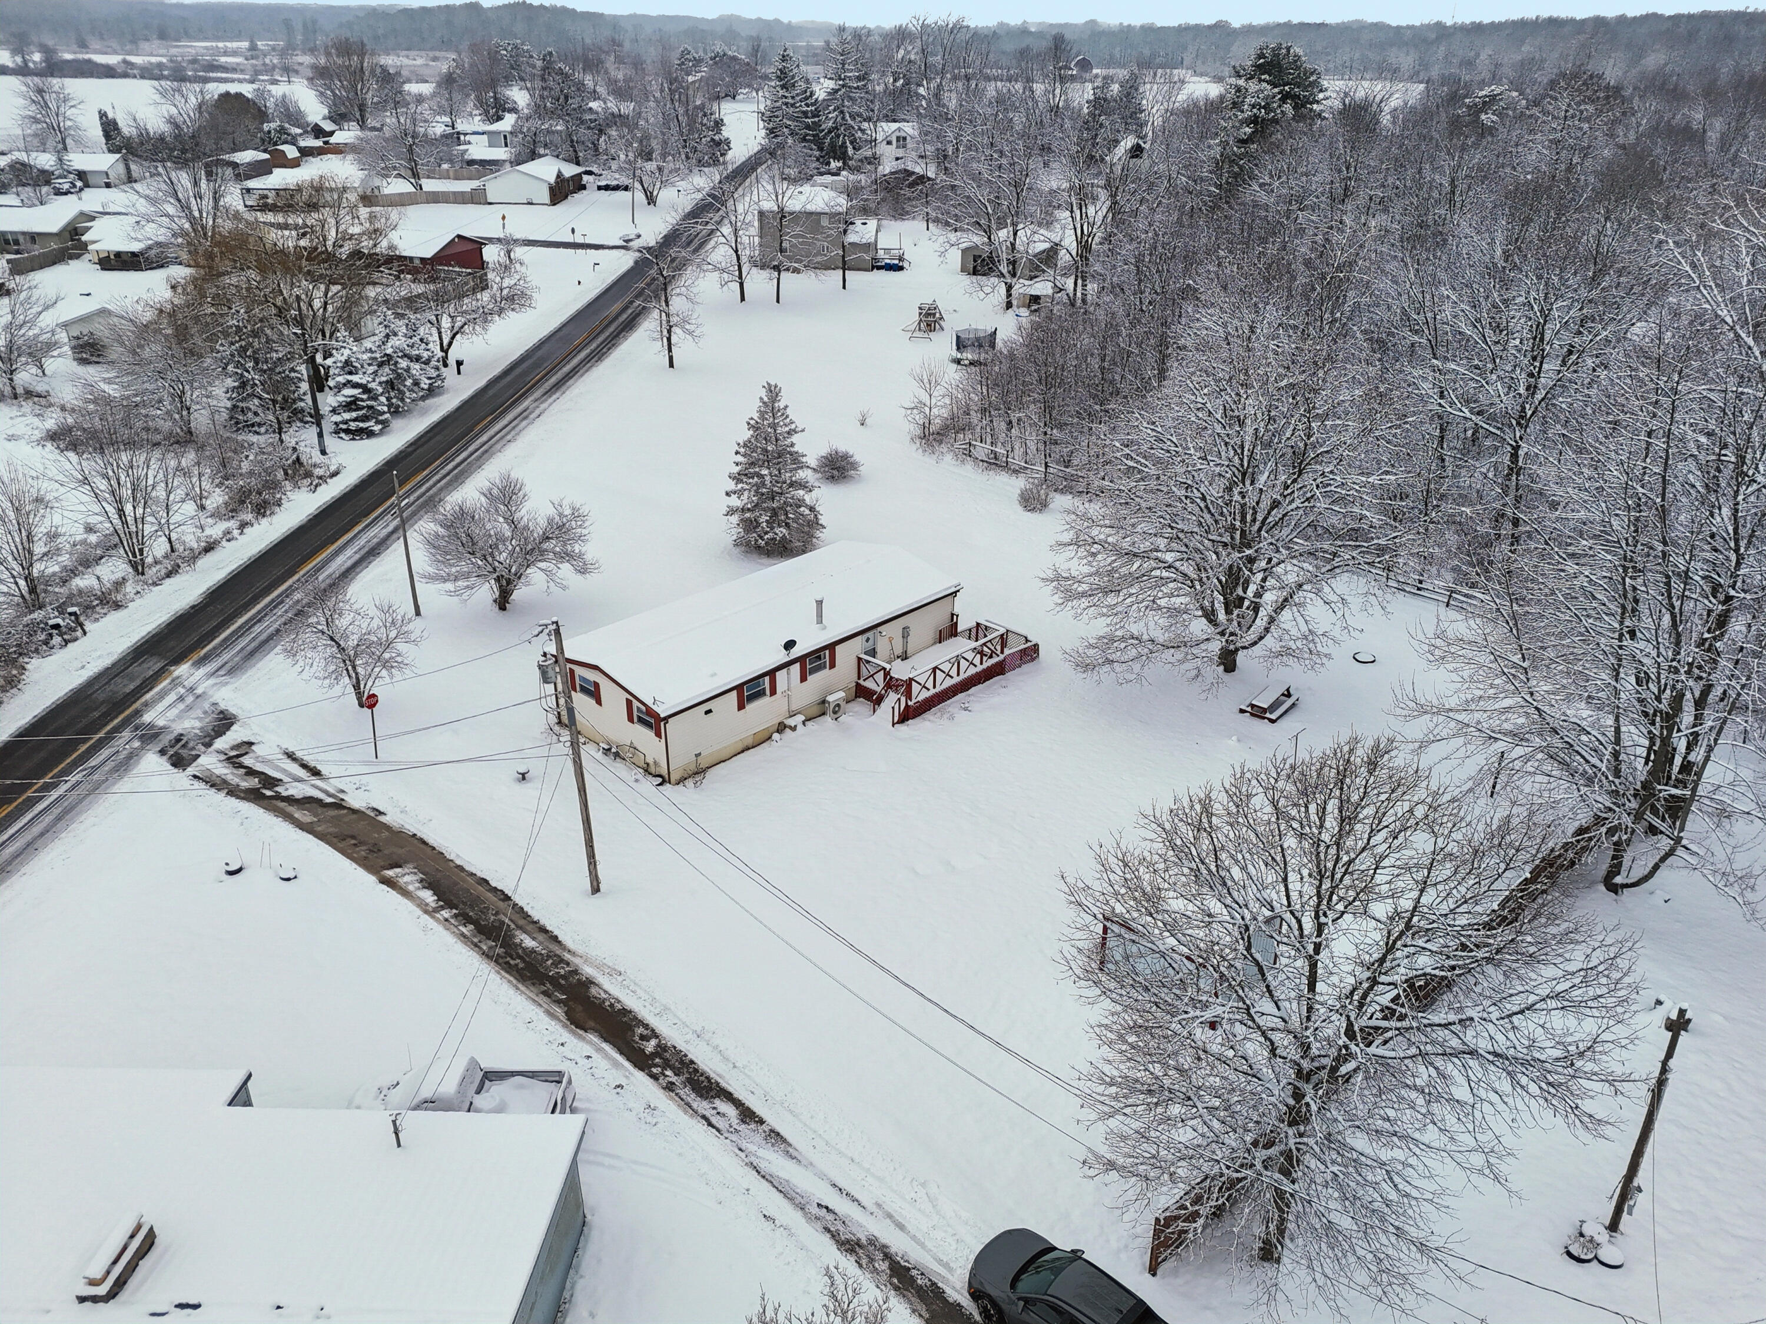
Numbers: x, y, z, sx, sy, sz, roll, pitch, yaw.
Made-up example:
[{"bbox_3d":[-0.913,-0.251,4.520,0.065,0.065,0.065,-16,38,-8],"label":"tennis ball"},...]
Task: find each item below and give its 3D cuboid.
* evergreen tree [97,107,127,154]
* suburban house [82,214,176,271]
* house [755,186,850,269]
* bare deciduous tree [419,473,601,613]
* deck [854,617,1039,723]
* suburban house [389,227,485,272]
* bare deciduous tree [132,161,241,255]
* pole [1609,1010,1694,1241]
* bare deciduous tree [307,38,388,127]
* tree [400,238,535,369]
[{"bbox_3d":[-147.799,-100.452,234.470,5.430,10.480,5.430,0,27,0],"label":"evergreen tree"},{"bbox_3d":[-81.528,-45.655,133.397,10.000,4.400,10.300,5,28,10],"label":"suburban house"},{"bbox_3d":[-8.998,-49.697,139.515,9.700,8.340,8.730,0,27,0],"label":"house"},{"bbox_3d":[-17.610,-5.583,57.760,7.900,6.800,7.600,0,28,0],"label":"bare deciduous tree"},{"bbox_3d":[2.633,-0.171,52.375,3.290,2.200,9.260,24,35,38],"label":"deck"},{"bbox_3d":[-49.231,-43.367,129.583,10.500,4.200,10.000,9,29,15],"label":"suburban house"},{"bbox_3d":[-78.555,-51.422,138.788,11.000,9.700,10.500,0,27,0],"label":"bare deciduous tree"},{"bbox_3d":[16.615,10.102,26.652,0.550,6.901,0.450,7,30,21],"label":"pole"},{"bbox_3d":[-139.932,-151.660,320.673,19.680,22.080,19.680,0,27,0],"label":"bare deciduous tree"},{"bbox_3d":[-33.650,-28.540,97.981,9.900,9.900,9.500,0,28,0],"label":"tree"}]

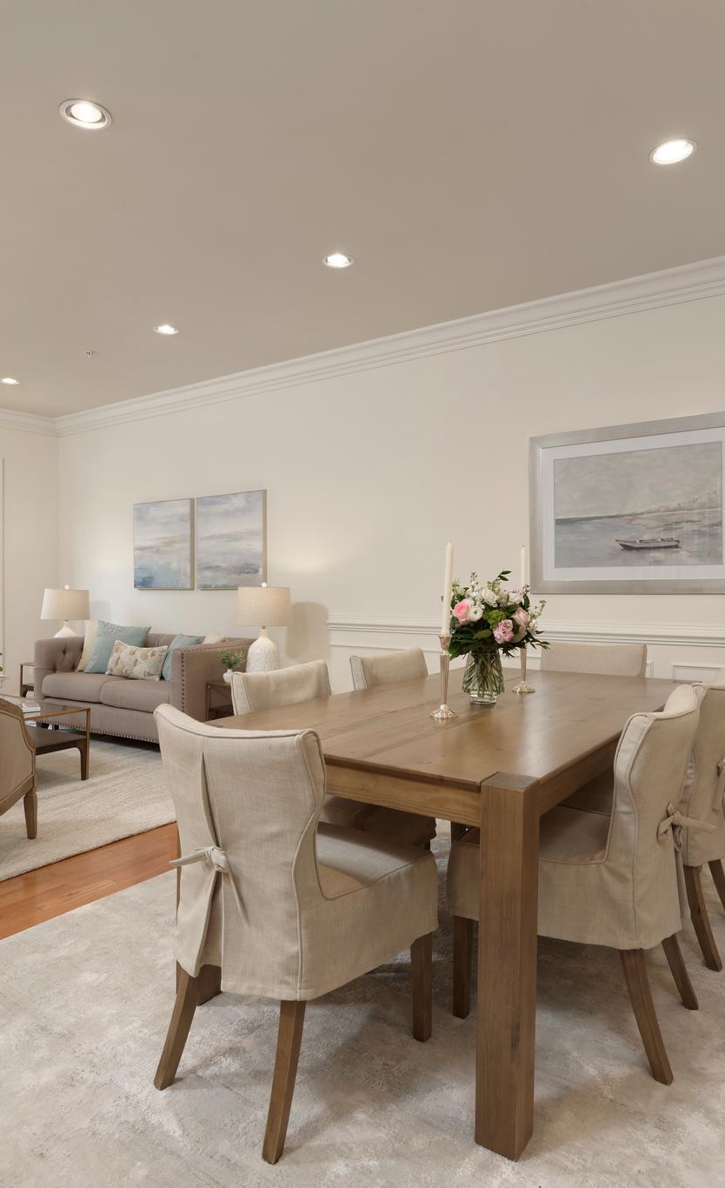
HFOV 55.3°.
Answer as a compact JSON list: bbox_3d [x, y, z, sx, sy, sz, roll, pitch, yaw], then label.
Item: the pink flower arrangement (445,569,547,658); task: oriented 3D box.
[{"bbox_3d":[0.470,0.071,2.450,0.350,0.310,0.330,0,1,0],"label":"pink flower arrangement"}]

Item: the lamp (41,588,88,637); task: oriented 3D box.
[{"bbox_3d":[-2.518,0.259,5.889,0.380,0.650,0.380,0,2,35],"label":"lamp"}]

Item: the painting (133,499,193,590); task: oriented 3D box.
[{"bbox_3d":[-1.676,-0.409,5.823,0.715,0.735,0.040,0,1,35],"label":"painting"}]

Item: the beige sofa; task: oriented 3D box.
[{"bbox_3d":[-1.658,0.716,5.291,1.700,0.750,0.830,0,2,35],"label":"beige sofa"}]

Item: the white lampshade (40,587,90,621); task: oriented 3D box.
[{"bbox_3d":[-2.519,0.084,5.885,0.380,0.275,0.380,0,2,35],"label":"white lampshade"}]

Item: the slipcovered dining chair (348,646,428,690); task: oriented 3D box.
[{"bbox_3d":[0.300,0.692,2.901,0.570,0.890,0.520,0,1,37],"label":"slipcovered dining chair"}]

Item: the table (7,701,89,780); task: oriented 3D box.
[{"bbox_3d":[-2.334,0.913,4.257,1.190,0.430,0.660,0,1,35],"label":"table"}]

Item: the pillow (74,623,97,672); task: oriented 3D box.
[{"bbox_3d":[-2.009,0.410,5.494,0.480,0.480,0.140,0,-17,12],"label":"pillow"}]

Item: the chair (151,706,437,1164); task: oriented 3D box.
[{"bbox_3d":[-0.162,0.711,1.725,0.500,0.890,0.580,0,1,35],"label":"chair"}]

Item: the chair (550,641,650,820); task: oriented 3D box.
[{"bbox_3d":[1.000,0.683,3.223,0.520,0.890,0.570,0,1,35],"label":"chair"}]

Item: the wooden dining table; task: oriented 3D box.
[{"bbox_3d":[0.443,0.759,2.475,1.068,0.750,1.892,0,1,36],"label":"wooden dining table"}]

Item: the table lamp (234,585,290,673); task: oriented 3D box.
[{"bbox_3d":[-0.662,0.266,4.651,0.375,0.660,0.375,-1,1,0],"label":"table lamp"}]

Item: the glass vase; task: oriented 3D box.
[{"bbox_3d":[0.428,0.286,2.452,0.148,0.197,0.148,0,1,0],"label":"glass vase"}]

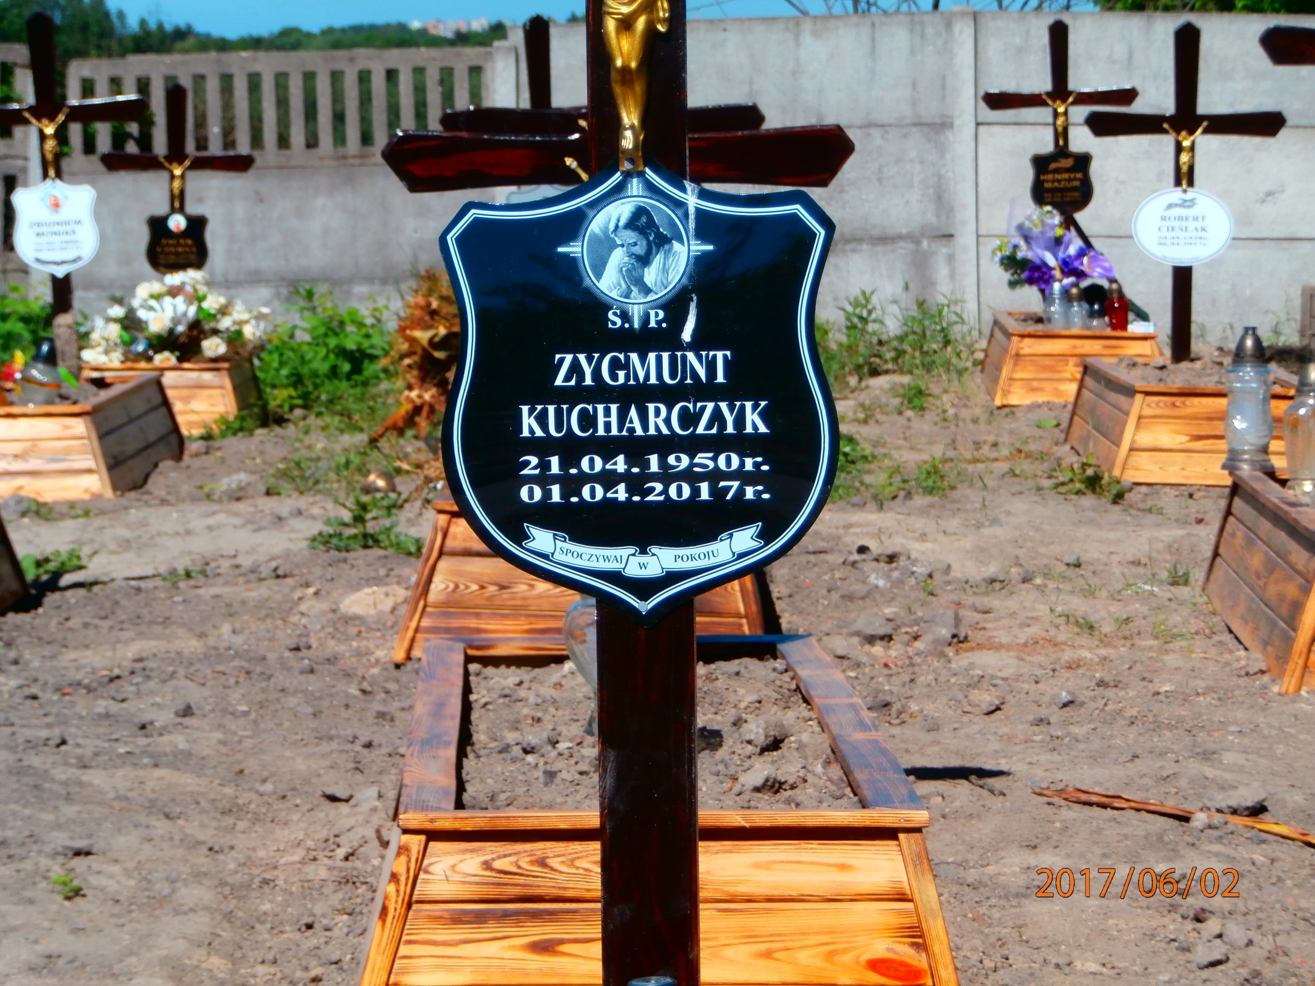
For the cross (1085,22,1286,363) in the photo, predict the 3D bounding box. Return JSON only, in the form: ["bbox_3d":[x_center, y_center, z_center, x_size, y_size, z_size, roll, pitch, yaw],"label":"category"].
[{"bbox_3d":[1.668,-0.953,13.200,0.636,1.080,0.090,-1,5,1],"label":"cross"}]

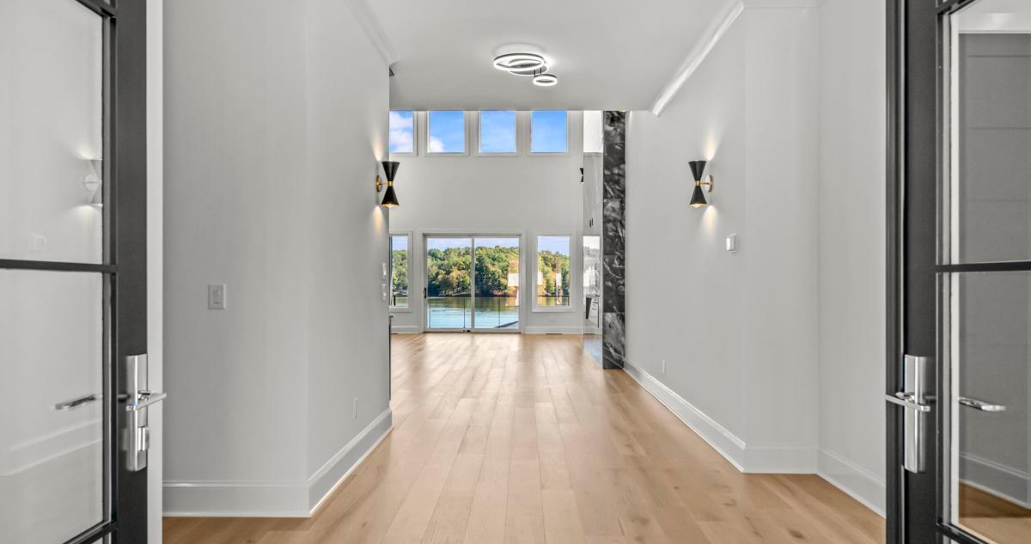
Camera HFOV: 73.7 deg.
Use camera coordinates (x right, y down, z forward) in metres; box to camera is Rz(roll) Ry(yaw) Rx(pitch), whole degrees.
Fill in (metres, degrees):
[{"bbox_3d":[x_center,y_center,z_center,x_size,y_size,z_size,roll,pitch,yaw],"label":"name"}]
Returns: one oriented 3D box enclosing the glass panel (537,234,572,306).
[{"bbox_3d":[0.915,-0.006,16.754,0.909,1.790,0.100,0,-1,1],"label":"glass panel"}]

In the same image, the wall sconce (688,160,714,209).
[{"bbox_3d":[1.375,-0.654,5.109,0.180,0.325,0.135,0,-1,1],"label":"wall sconce"}]

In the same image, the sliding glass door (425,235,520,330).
[{"bbox_3d":[-1.051,0.282,16.777,2.396,2.435,0.130,0,-1,1],"label":"sliding glass door"}]

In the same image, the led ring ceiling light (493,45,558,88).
[{"bbox_3d":[0.094,-1.715,5.800,0.540,0.120,0.600,0,-1,1],"label":"led ring ceiling light"}]

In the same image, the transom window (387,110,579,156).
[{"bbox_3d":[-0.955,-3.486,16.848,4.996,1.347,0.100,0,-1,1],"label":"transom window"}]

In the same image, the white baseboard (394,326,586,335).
[{"bbox_3d":[-0.768,1.413,16.721,4.852,0.188,0.025,0,-1,1],"label":"white baseboard"}]

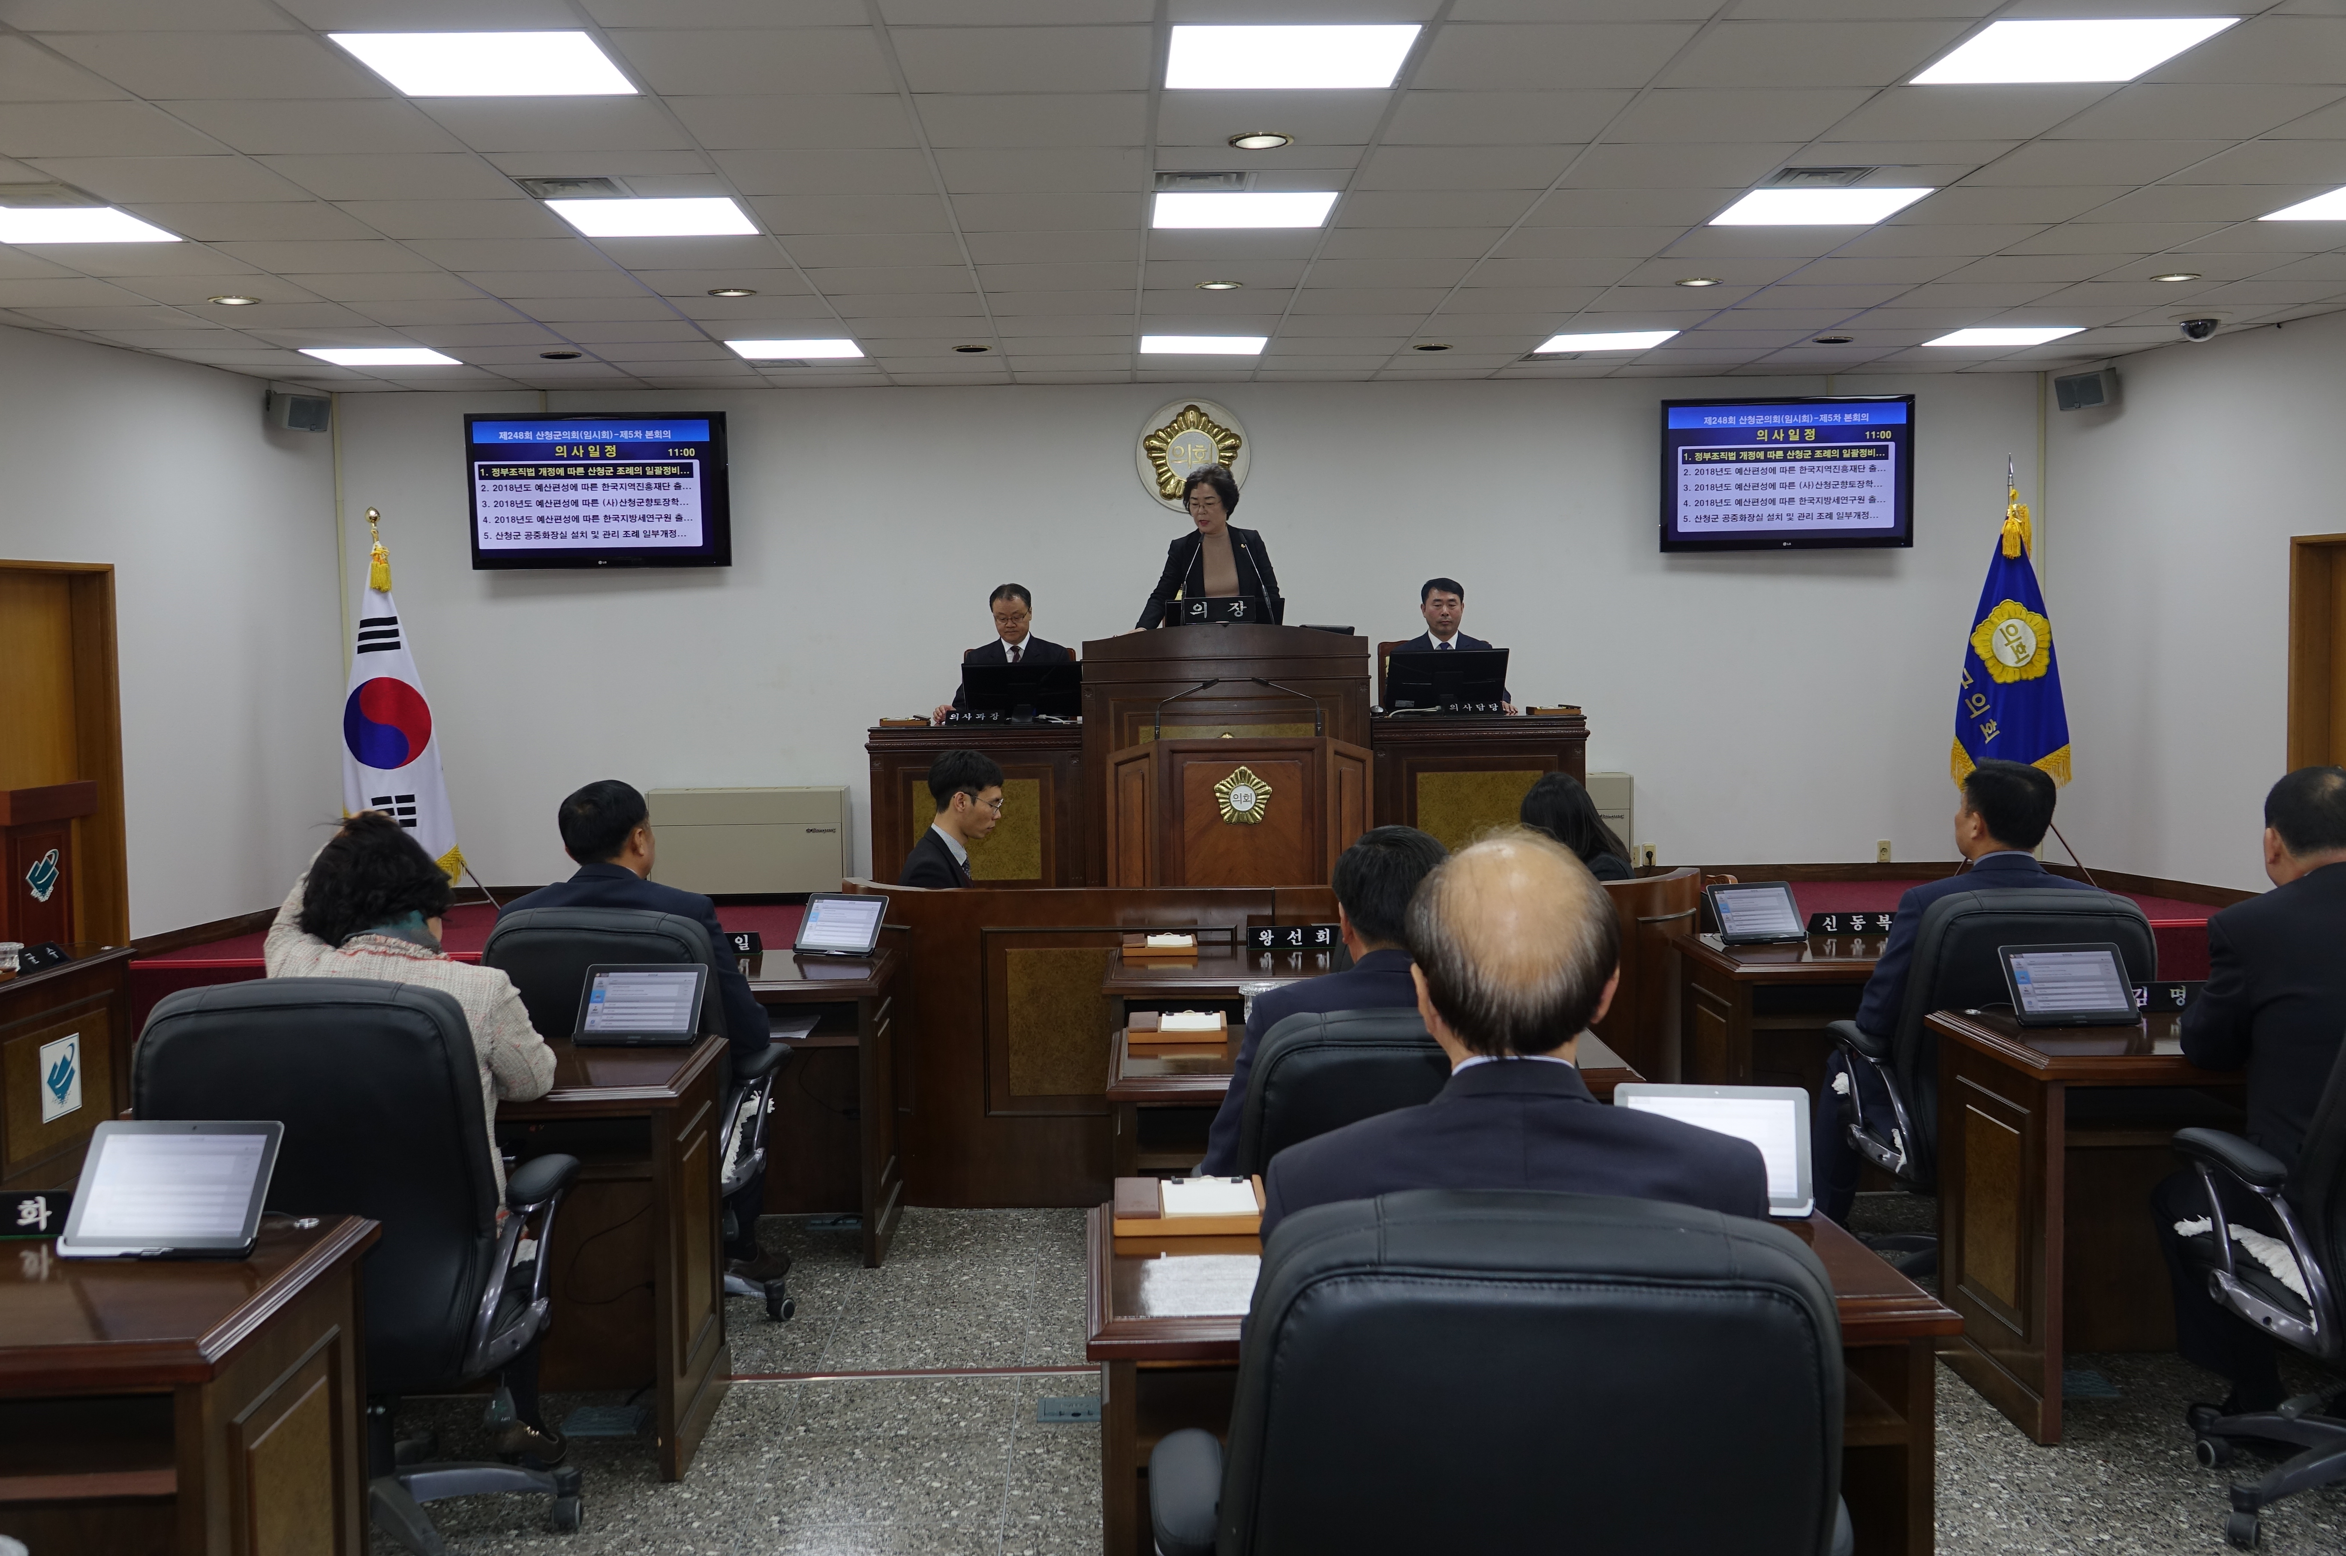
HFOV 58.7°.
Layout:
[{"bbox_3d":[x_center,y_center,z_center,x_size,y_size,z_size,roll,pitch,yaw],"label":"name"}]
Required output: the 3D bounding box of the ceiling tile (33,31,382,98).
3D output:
[{"bbox_3d":[-2.223,-1.677,4.889,0.598,0.020,0.592,-1,4,-2],"label":"ceiling tile"}]

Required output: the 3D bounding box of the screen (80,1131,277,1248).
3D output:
[{"bbox_3d":[-1.283,0.526,2.682,0.230,0.150,0.012,-1,-31,5],"label":"screen"}]

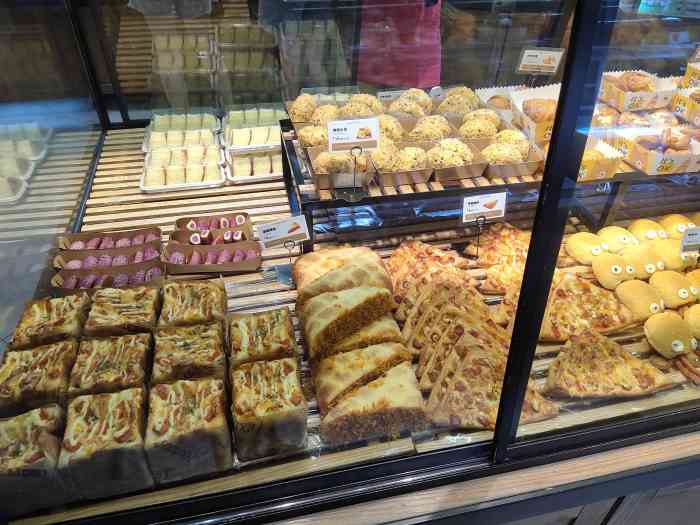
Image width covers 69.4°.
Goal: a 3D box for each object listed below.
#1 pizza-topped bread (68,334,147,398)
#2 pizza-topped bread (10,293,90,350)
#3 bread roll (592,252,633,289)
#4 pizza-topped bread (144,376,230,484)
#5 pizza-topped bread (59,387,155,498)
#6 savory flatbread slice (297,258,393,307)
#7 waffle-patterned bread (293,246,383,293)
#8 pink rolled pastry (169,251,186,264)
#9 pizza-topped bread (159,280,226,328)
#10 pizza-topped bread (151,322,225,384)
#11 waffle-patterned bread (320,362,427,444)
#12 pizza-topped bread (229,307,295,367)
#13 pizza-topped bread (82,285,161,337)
[{"bbox_3d":[-0.353,0.175,0.769,0.098,0.075,0.095,-7,44,-10],"label":"pizza-topped bread"},{"bbox_3d":[-0.451,0.112,0.788,0.092,0.066,0.097,-7,34,-12],"label":"pizza-topped bread"},{"bbox_3d":[0.502,0.017,0.964,0.075,0.058,0.076,-7,34,-12],"label":"bread roll"},{"bbox_3d":[-0.202,0.208,0.646,0.092,0.066,0.097,-7,34,-12],"label":"pizza-topped bread"},{"bbox_3d":[-0.294,0.219,0.626,0.092,0.066,0.097,-7,34,-12],"label":"pizza-topped bread"},{"bbox_3d":[-0.012,0.055,0.917,0.155,0.070,0.065,-11,44,-14],"label":"savory flatbread slice"},{"bbox_3d":[-0.023,0.019,0.956,0.155,0.070,0.065,-7,44,-10],"label":"waffle-patterned bread"},{"bbox_3d":[-0.339,-0.009,0.995,0.032,0.028,0.034,-7,44,-10],"label":"pink rolled pastry"},{"bbox_3d":[-0.249,0.091,0.825,0.092,0.066,0.097,-7,34,-12],"label":"pizza-topped bread"},{"bbox_3d":[-0.228,0.150,0.735,0.092,0.066,0.097,-7,34,-12],"label":"pizza-topped bread"},{"bbox_3d":[0.034,0.208,0.755,0.155,0.070,0.065,-7,44,-10],"label":"waffle-patterned bread"},{"bbox_3d":[-0.140,0.137,0.819,0.094,0.075,0.090,-7,44,-10],"label":"pizza-topped bread"},{"bbox_3d":[-0.352,0.101,0.808,0.092,0.066,0.097,-7,34,-12],"label":"pizza-topped bread"}]

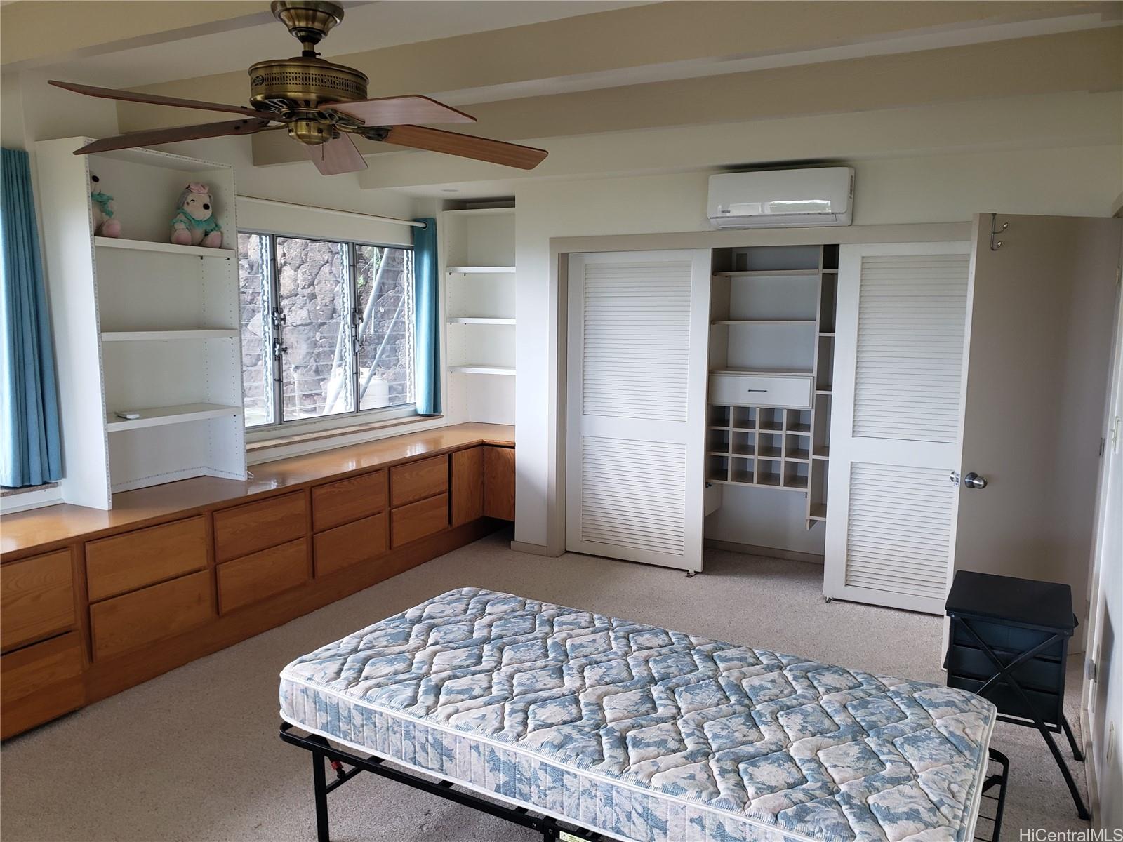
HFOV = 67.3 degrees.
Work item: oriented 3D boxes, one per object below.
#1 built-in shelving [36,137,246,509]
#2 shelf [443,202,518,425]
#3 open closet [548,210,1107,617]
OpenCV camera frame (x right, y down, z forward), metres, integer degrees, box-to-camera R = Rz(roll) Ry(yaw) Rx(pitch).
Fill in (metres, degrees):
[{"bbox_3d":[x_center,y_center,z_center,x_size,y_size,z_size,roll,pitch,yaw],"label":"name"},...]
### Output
[{"bbox_3d":[-2.061,-0.470,4.244,0.333,1.679,0.824,4,8,27],"label":"built-in shelving"},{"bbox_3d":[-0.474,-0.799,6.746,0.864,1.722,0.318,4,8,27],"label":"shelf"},{"bbox_3d":[1.384,-0.047,5.277,2.858,2.081,0.727,4,8,27],"label":"open closet"}]

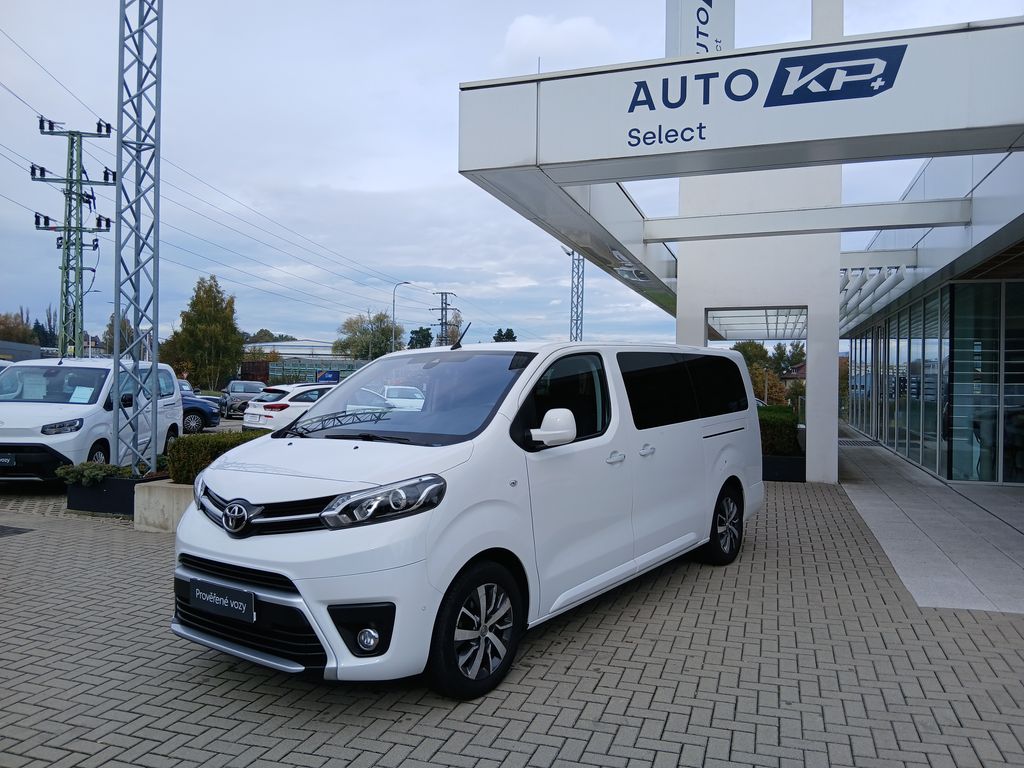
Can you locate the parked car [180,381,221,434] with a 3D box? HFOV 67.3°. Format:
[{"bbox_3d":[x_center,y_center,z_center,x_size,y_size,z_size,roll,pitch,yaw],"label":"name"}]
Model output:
[{"bbox_3d":[-10.000,0.680,20.800,4.200,1.500,1.780,0,0,-32],"label":"parked car"}]

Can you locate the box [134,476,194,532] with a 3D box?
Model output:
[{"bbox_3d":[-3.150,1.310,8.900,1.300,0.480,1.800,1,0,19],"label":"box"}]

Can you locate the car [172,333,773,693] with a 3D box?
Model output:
[{"bbox_3d":[0.105,0.600,5.700,1.980,1.900,4.980,0,1,37],"label":"car"}]

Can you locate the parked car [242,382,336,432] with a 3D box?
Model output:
[{"bbox_3d":[-4.500,0.770,19.100,1.800,1.480,4.500,1,1,38],"label":"parked car"}]

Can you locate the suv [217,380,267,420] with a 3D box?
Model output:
[{"bbox_3d":[-10.800,0.600,30.400,1.800,1.500,4.300,0,0,-30],"label":"suv"}]

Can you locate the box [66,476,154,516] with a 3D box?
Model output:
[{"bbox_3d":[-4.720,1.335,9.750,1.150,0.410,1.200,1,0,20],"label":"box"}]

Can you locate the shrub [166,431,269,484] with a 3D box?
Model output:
[{"bbox_3d":[-2.850,0.865,9.200,1.150,0.480,2.200,1,0,19],"label":"shrub"}]

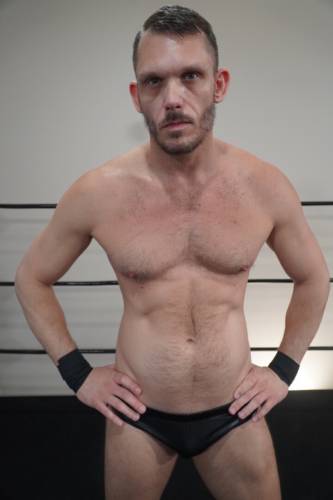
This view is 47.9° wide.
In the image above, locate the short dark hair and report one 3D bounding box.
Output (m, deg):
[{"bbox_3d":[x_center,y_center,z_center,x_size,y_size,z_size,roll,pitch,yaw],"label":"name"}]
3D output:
[{"bbox_3d":[0.017,-0.388,0.701,0.160,0.135,0.185,-3,20,8],"label":"short dark hair"}]

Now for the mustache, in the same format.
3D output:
[{"bbox_3d":[0.018,-0.229,0.656,0.056,0.027,0.022,-3,20,8],"label":"mustache"}]

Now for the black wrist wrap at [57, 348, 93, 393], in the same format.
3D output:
[{"bbox_3d":[-0.221,0.292,0.910,0.068,0.075,0.060,-25,6,3],"label":"black wrist wrap"}]

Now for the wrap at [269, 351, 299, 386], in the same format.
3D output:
[{"bbox_3d":[0.296,0.298,0.944,0.068,0.070,0.060,19,18,-12],"label":"wrap"}]

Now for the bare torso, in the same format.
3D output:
[{"bbox_3d":[0.037,0.065,0.851,0.385,0.570,0.240,-2,20,-6],"label":"bare torso"}]

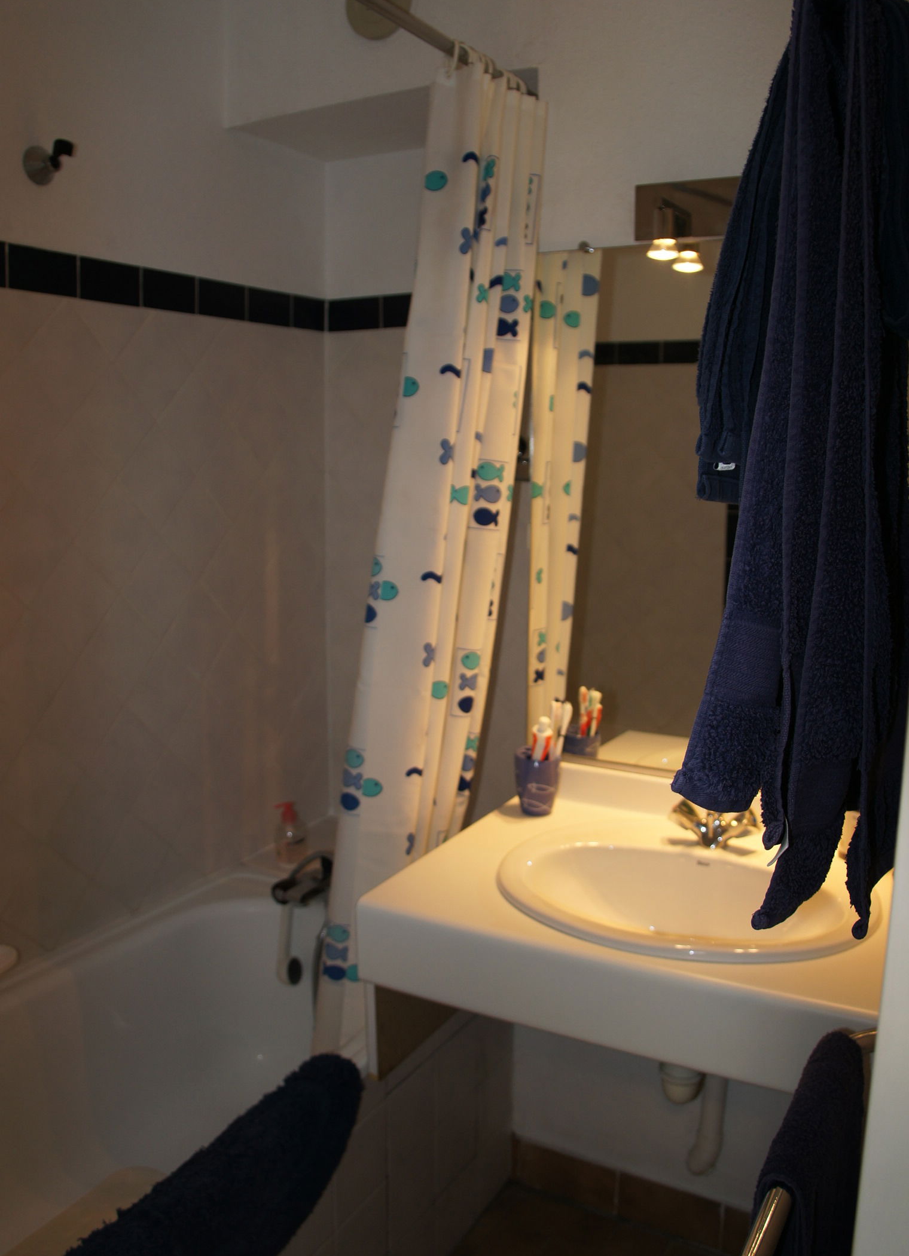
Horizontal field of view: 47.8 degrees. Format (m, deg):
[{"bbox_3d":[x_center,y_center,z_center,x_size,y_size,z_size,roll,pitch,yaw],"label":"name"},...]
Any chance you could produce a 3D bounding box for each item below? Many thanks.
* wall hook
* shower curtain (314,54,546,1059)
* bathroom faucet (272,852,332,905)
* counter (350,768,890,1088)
[{"bbox_3d":[-0.681,-0.797,1.750,0.075,0.072,0.067,6,12,30],"label":"wall hook"},{"bbox_3d":[-0.046,-0.046,1.745,0.180,1.770,0.560,6,12,30],"label":"shower curtain"},{"bbox_3d":[-0.281,0.531,2.213,0.180,0.125,0.190,6,12,30],"label":"bathroom faucet"},{"bbox_3d":[0.362,0.424,1.594,0.845,0.200,0.570,6,12,30],"label":"counter"}]

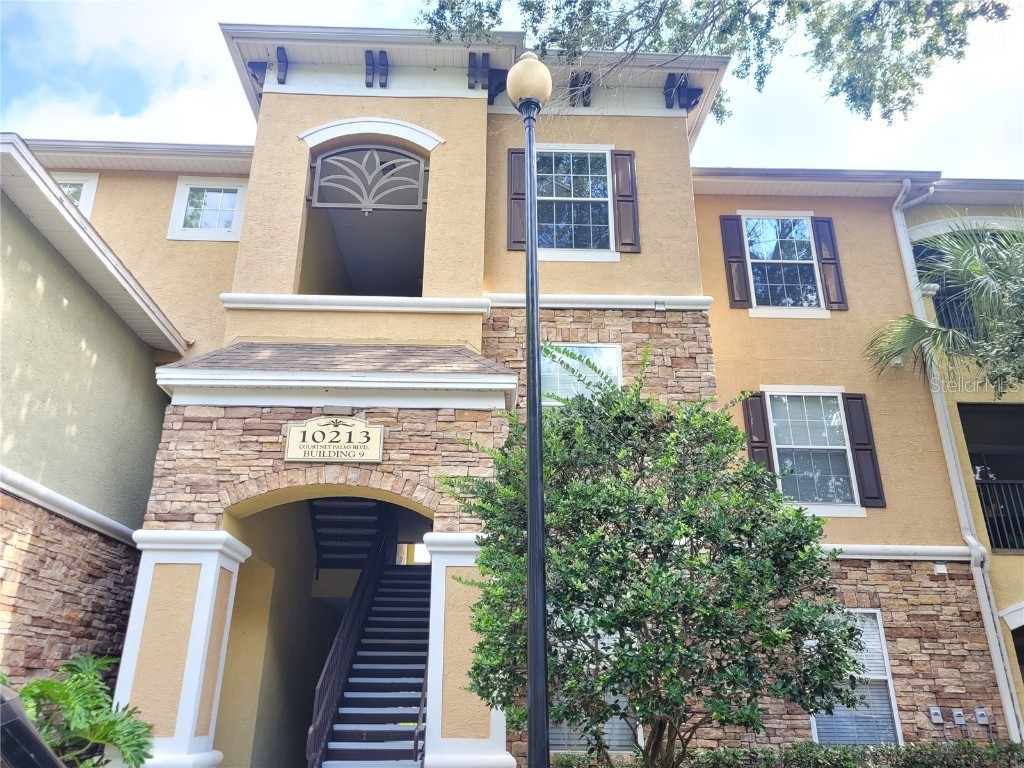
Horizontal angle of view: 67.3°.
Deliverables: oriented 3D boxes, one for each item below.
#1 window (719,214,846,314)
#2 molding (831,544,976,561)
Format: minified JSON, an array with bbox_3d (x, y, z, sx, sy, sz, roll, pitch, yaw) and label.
[{"bbox_3d":[4.464,-1.965,12.727,1.918,2.028,0.130,1,-22,-1],"label":"window"},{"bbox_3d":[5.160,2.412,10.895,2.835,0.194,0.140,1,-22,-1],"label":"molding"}]

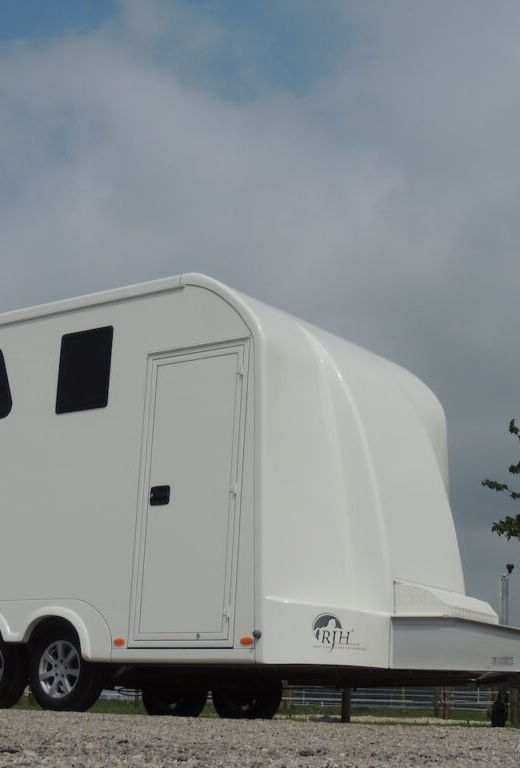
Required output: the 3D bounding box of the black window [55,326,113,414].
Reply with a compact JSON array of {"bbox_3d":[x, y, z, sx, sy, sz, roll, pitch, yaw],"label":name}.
[{"bbox_3d":[-1.309,-0.103,10.361,0.550,0.625,0.050,-8,-18,38],"label":"black window"}]

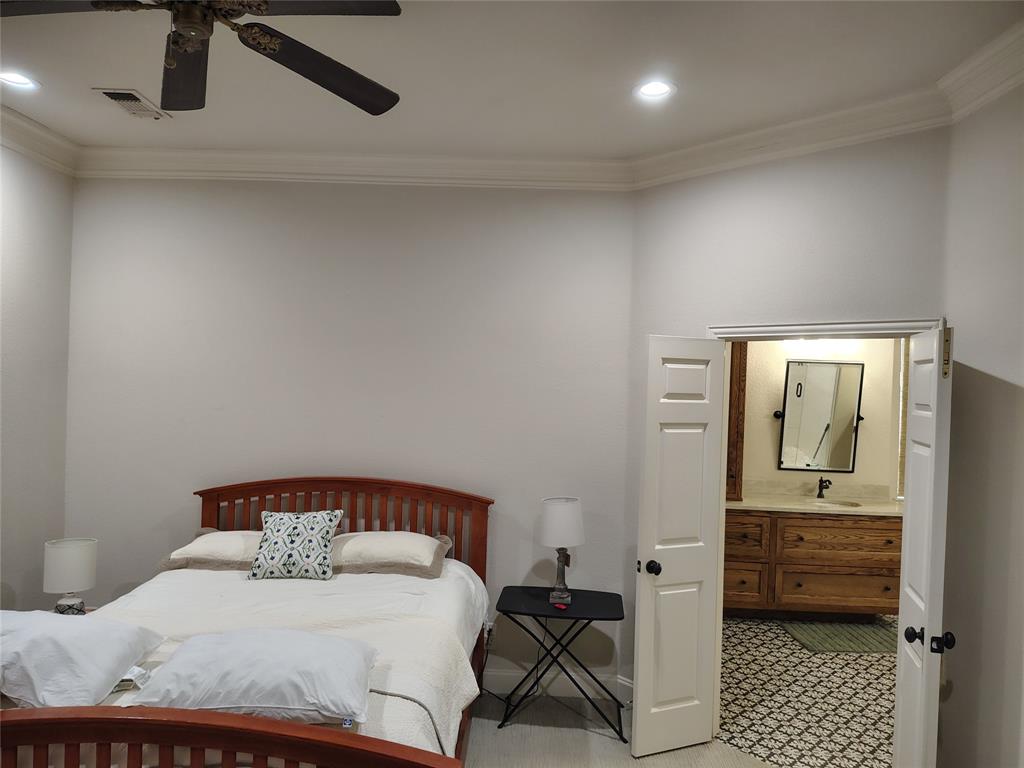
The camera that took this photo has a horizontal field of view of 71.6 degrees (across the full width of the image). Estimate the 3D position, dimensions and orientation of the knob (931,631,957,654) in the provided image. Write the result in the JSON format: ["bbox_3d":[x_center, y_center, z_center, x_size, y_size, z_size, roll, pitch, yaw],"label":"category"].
[{"bbox_3d":[1.549,0.913,2.525,0.075,0.065,0.065,2,0,22],"label":"knob"}]

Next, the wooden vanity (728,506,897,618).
[{"bbox_3d":[2.324,1.387,5.702,1.560,0.860,0.560,2,0,2],"label":"wooden vanity"}]

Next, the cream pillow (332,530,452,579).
[{"bbox_3d":[-0.673,0.859,3.699,0.700,0.180,0.470,2,0,2],"label":"cream pillow"}]

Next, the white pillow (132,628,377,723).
[{"bbox_3d":[-0.757,0.875,2.251,0.680,0.170,0.460,2,0,2],"label":"white pillow"}]

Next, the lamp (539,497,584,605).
[{"bbox_3d":[0.263,0.880,3.768,0.245,0.550,0.245,2,0,2],"label":"lamp"}]

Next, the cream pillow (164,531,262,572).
[{"bbox_3d":[-1.382,0.834,3.723,0.700,0.180,0.470,2,0,2],"label":"cream pillow"}]

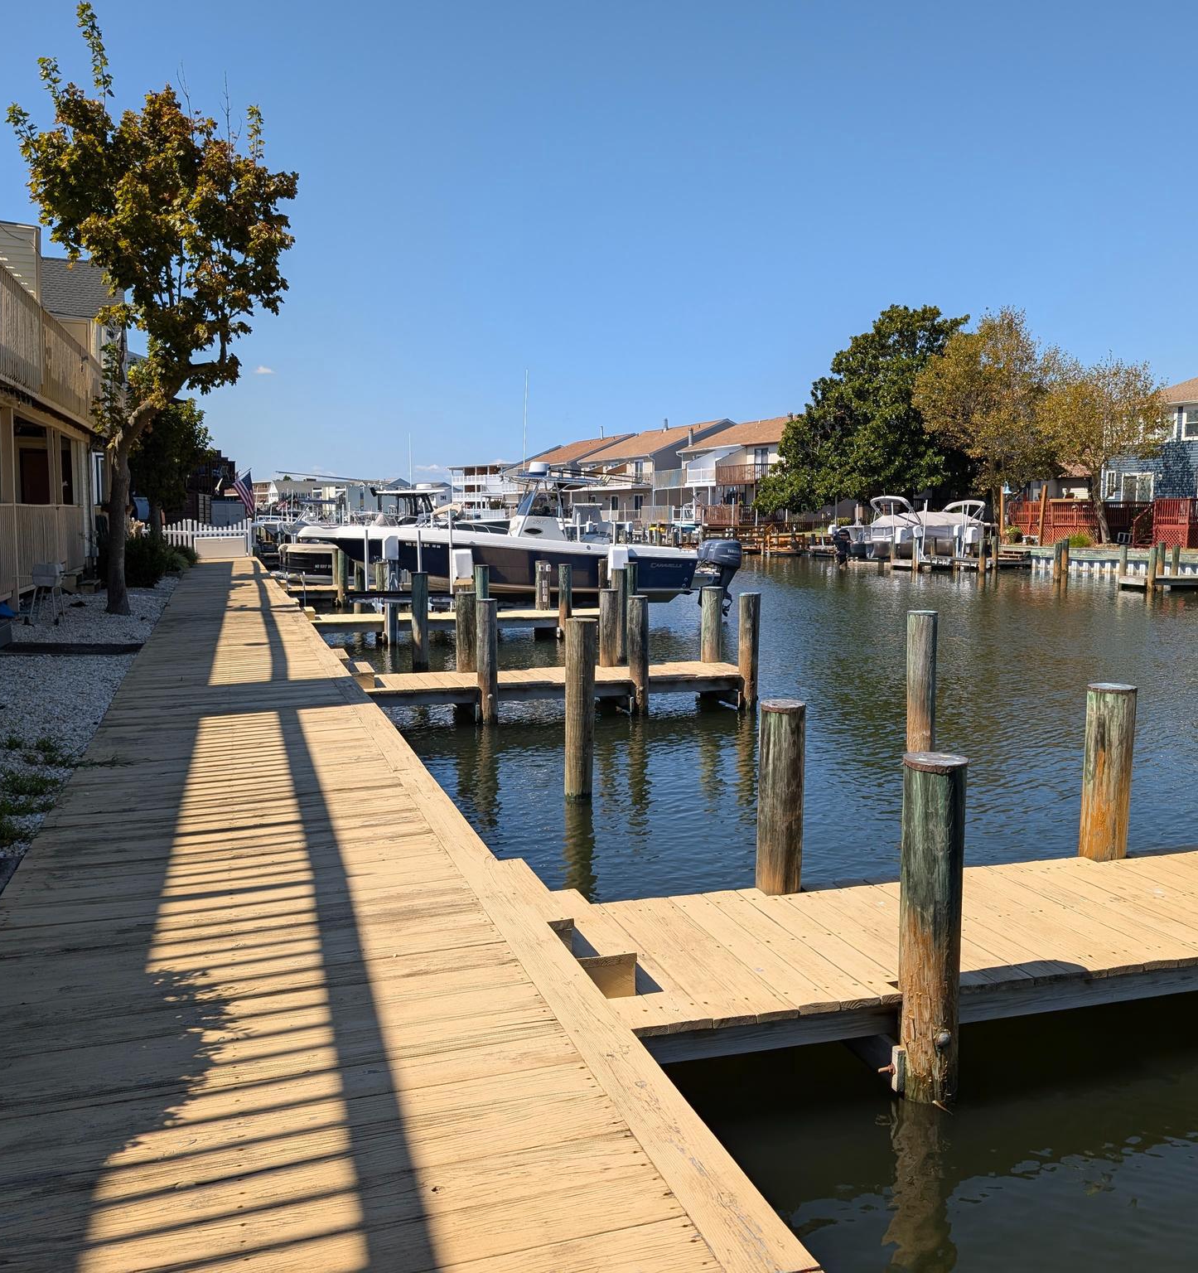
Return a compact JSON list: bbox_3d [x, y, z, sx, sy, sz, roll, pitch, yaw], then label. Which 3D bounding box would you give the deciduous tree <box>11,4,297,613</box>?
[{"bbox_3d":[-6.330,-4.446,16.458,4.000,8.240,4.100,-2,7,-18],"label":"deciduous tree"}]

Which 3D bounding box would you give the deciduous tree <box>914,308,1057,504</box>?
[{"bbox_3d":[16.915,-9.134,50.367,5.600,9.460,6.000,-2,7,-18],"label":"deciduous tree"}]

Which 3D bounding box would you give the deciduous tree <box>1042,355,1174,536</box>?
[{"bbox_3d":[18.683,-6.814,42.917,4.600,6.750,4.800,-2,7,-18],"label":"deciduous tree"}]

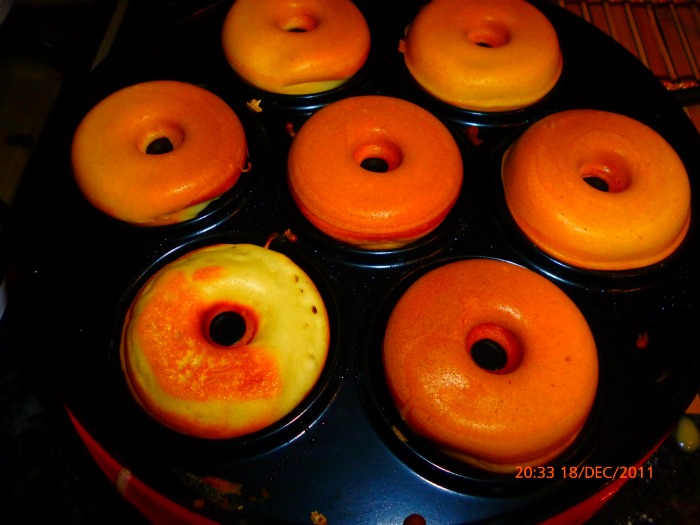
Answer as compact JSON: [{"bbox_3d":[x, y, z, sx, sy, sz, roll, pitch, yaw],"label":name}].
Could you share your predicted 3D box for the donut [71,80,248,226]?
[{"bbox_3d":[-0.081,-0.048,0.243,0.073,0.028,0.073,1,60,-1],"label":"donut"}]

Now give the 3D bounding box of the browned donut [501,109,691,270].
[{"bbox_3d":[0.099,-0.030,0.230,0.073,0.028,0.073,1,60,-1],"label":"browned donut"}]

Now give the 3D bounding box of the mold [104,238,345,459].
[{"bbox_3d":[-0.043,0.030,0.208,0.086,0.019,0.086,1,60,-1],"label":"mold"}]

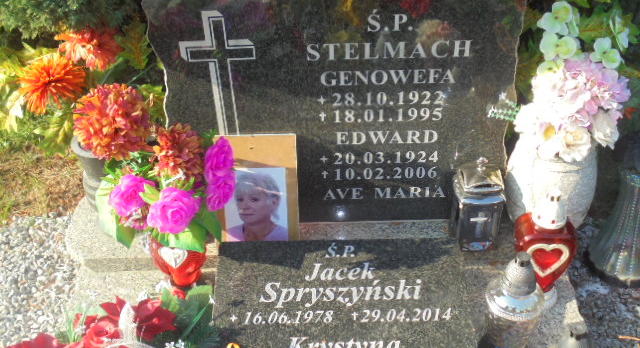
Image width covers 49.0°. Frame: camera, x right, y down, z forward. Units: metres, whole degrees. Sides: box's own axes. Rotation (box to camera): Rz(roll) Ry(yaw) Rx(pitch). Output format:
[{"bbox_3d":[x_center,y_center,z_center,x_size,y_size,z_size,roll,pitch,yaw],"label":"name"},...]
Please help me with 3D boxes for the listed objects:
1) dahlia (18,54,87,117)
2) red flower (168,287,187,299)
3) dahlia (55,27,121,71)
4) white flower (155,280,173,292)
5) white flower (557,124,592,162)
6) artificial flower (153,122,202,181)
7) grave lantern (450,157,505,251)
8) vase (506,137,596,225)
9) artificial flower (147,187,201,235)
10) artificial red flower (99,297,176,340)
[{"bbox_3d":[-0.522,-0.174,1.370,0.125,0.115,0.075,-9,9,-7],"label":"dahlia"},{"bbox_3d":[-0.254,0.211,1.250,0.034,0.026,0.026,-1,-1,2],"label":"red flower"},{"bbox_3d":[-0.466,-0.254,1.420,0.120,0.070,0.085,-1,2,0],"label":"dahlia"},{"bbox_3d":[-0.270,0.194,1.210,0.030,0.022,0.020,-1,2,0],"label":"white flower"},{"bbox_3d":[0.438,-0.054,1.210,0.060,0.060,0.045,5,10,10],"label":"white flower"},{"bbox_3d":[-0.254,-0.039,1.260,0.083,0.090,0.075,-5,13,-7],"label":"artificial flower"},{"bbox_3d":[0.296,0.049,1.304,0.078,0.190,0.078,-4,39,-1],"label":"grave lantern"},{"bbox_3d":[0.432,0.020,1.319,0.165,0.205,0.165,-1,39,2],"label":"vase"},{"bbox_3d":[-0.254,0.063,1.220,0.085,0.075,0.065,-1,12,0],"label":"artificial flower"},{"bbox_3d":[-0.287,0.228,1.110,0.110,0.060,0.075,-1,2,0],"label":"artificial red flower"}]

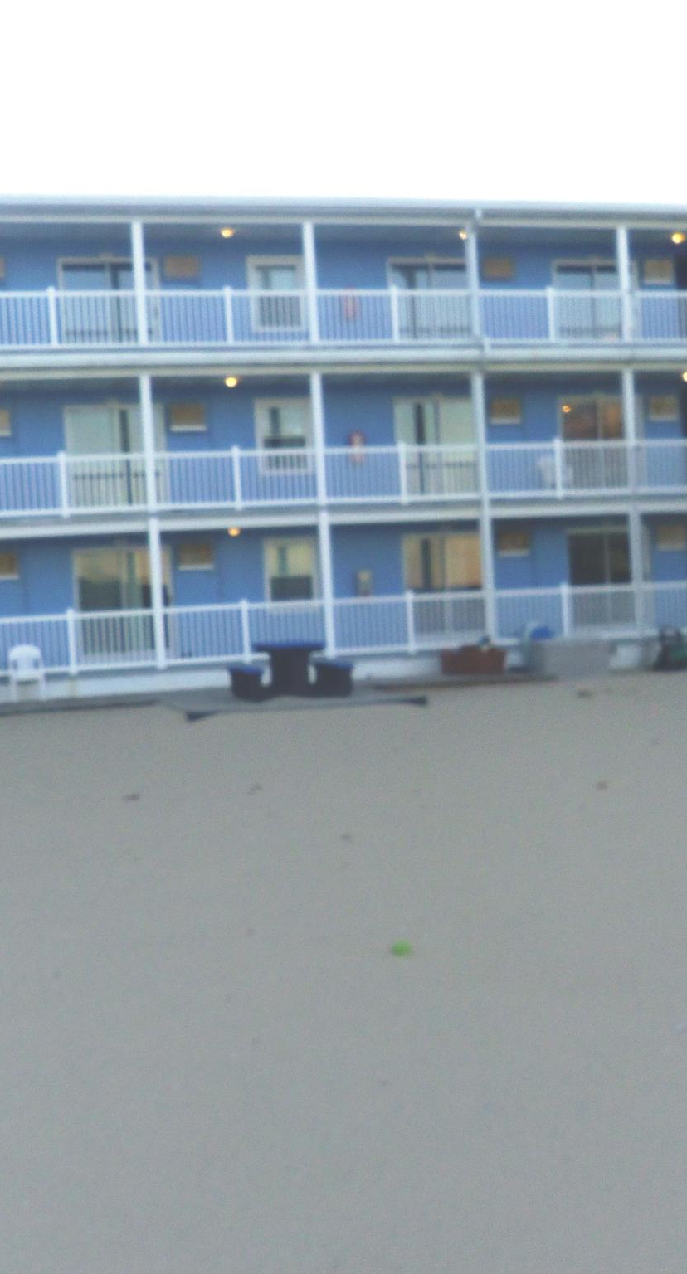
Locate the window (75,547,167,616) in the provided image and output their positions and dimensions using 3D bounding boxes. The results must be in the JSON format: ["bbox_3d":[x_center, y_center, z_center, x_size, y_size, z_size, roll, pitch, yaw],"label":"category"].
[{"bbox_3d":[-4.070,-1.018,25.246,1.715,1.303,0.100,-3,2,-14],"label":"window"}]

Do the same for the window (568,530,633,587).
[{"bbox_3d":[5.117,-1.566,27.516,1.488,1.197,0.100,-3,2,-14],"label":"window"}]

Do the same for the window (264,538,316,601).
[{"bbox_3d":[-0.990,-1.232,26.006,1.026,1.275,0.100,-3,2,-14],"label":"window"}]

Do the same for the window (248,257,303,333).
[{"bbox_3d":[-1.293,-6.489,25.990,1.060,1.340,0.100,-4,3,-14],"label":"window"}]

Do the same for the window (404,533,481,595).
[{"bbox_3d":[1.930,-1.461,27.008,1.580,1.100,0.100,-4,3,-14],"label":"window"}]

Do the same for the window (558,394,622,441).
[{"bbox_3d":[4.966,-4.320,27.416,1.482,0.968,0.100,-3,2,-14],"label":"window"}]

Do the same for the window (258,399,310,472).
[{"bbox_3d":[-1.136,-3.824,26.136,1.010,1.350,0.100,-4,3,-14],"label":"window"}]

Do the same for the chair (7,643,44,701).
[{"bbox_3d":[-5.241,0.569,22.657,0.560,0.890,0.580,-4,3,-14],"label":"chair"}]

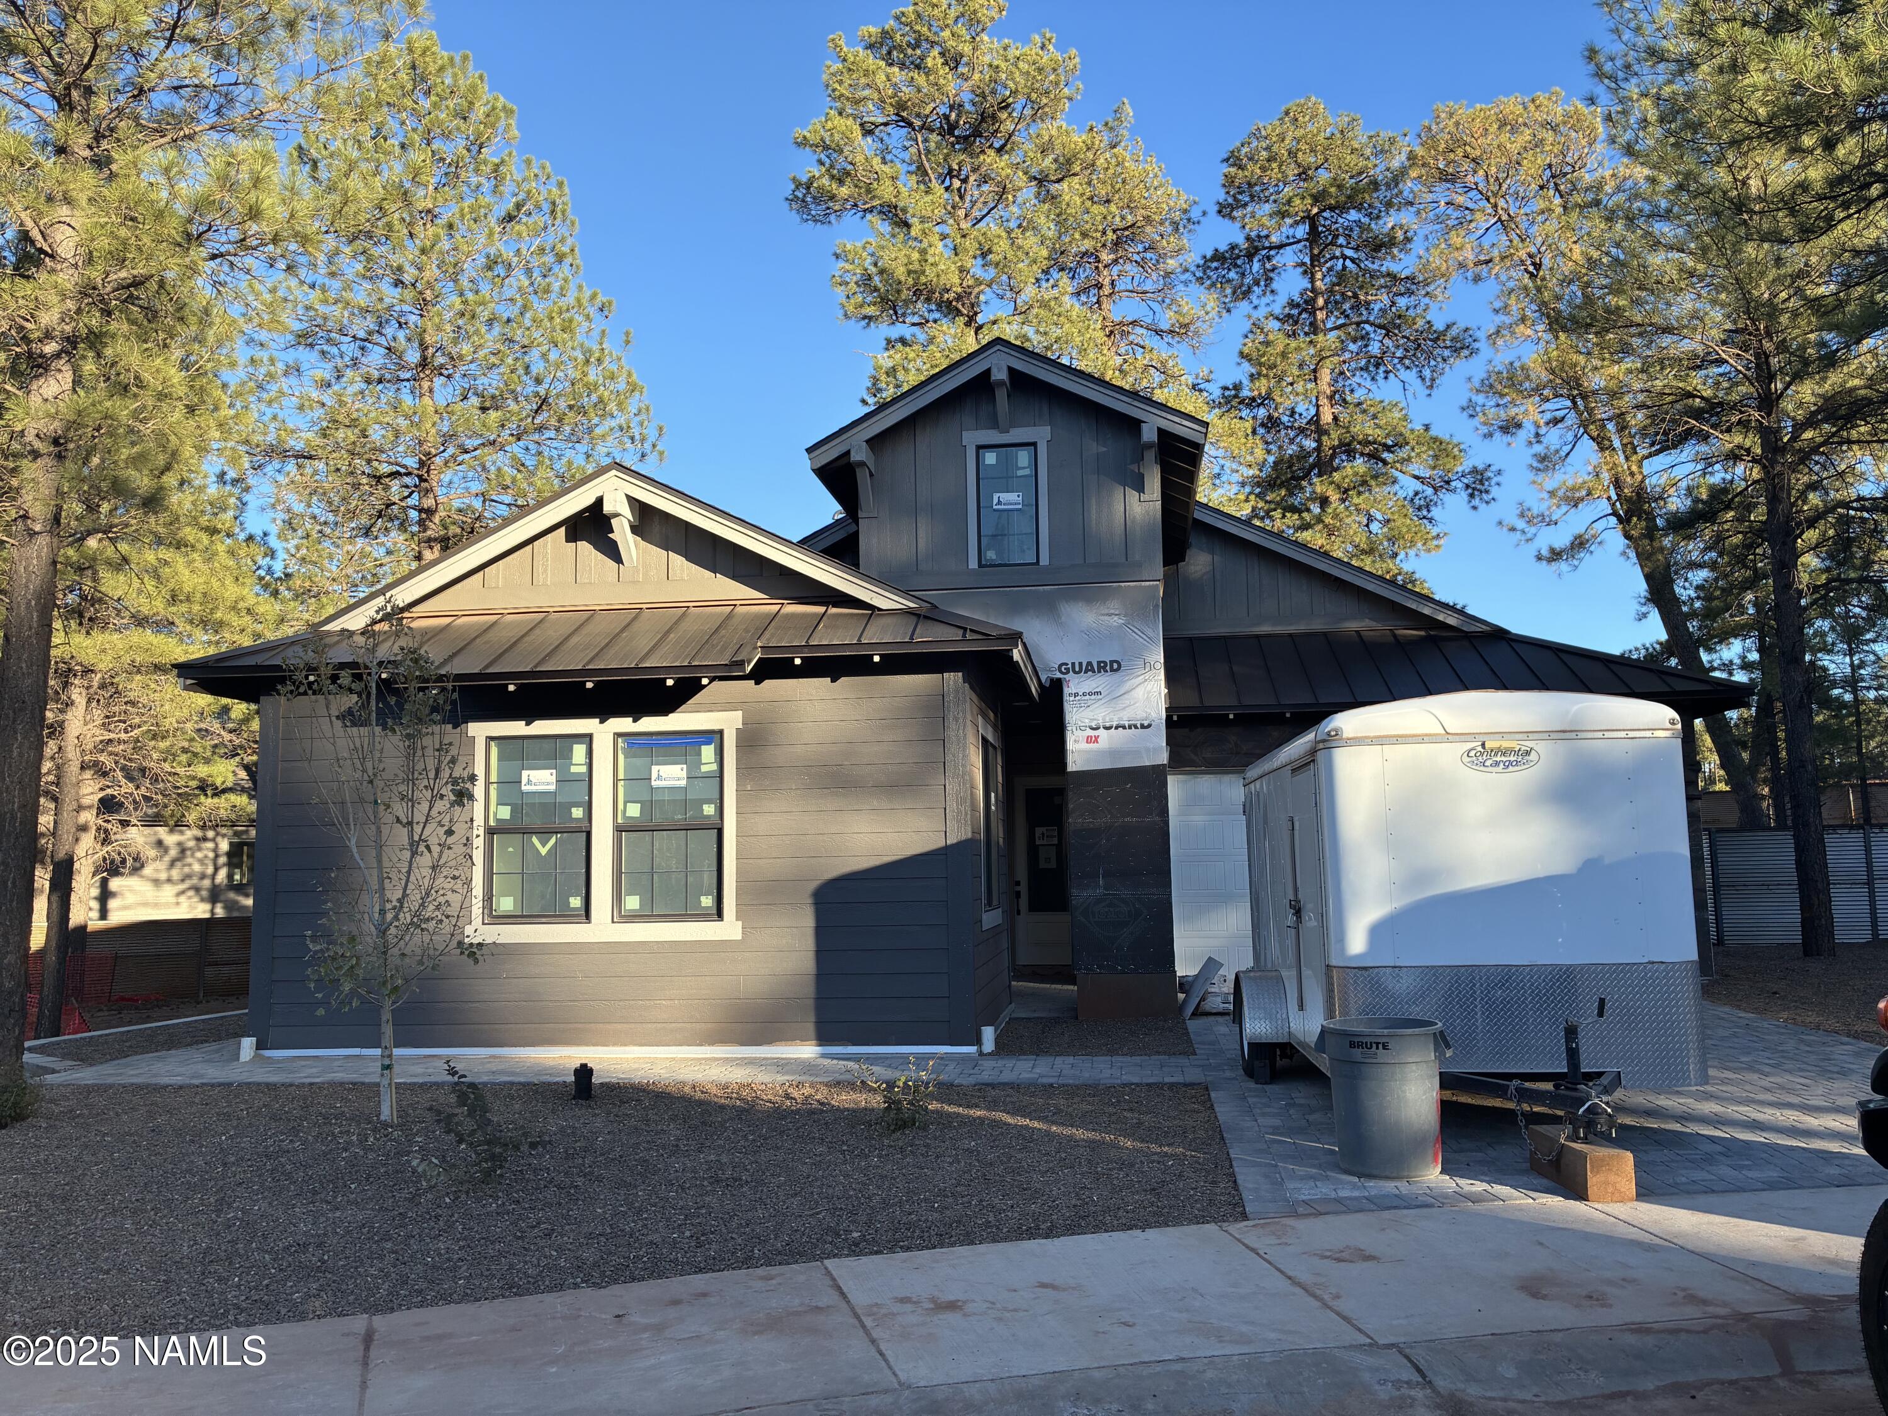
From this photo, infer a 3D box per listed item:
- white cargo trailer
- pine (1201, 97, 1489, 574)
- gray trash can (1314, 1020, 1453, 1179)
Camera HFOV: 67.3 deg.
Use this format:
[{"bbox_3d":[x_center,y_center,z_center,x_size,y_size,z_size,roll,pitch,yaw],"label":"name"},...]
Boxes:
[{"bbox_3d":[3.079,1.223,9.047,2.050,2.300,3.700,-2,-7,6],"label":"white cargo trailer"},{"bbox_3d":[9.143,-4.675,31.812,6.142,19.136,6.142,-2,-7,7],"label":"pine"},{"bbox_3d":[2.112,1.864,6.759,0.620,0.692,0.560,-5,-7,30],"label":"gray trash can"}]

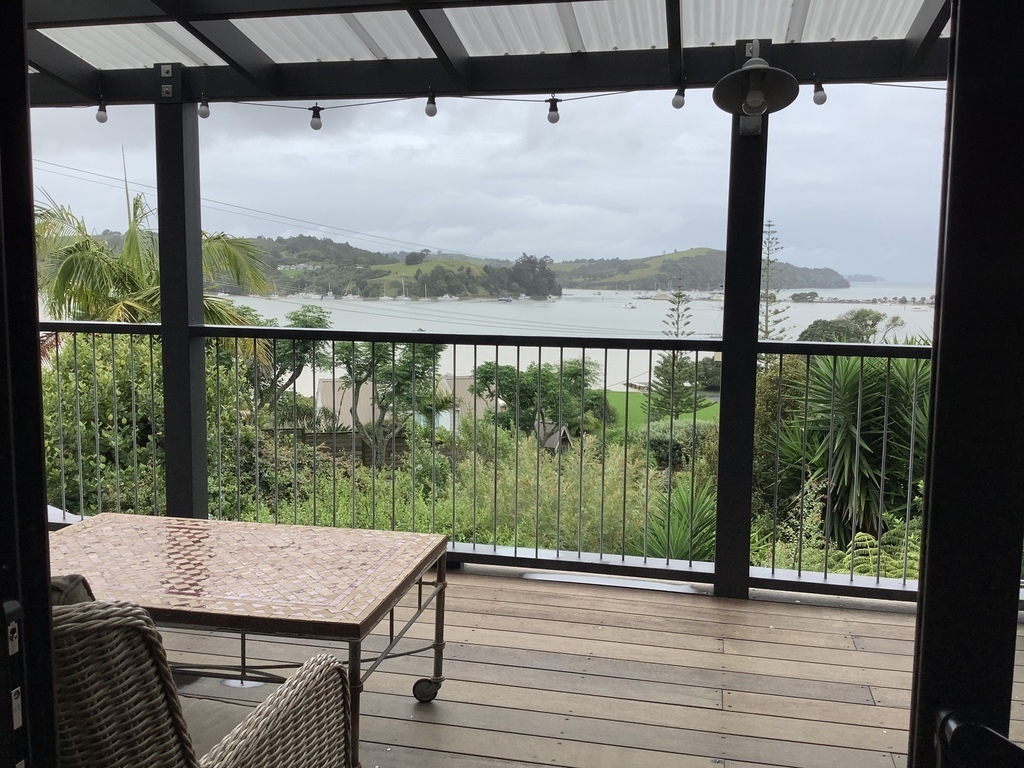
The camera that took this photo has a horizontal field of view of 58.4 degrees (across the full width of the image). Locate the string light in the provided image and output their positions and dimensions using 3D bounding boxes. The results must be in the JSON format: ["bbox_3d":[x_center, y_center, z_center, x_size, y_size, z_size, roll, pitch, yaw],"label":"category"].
[{"bbox_3d":[0.170,-1.115,3.727,0.062,0.112,0.052,2,7,13],"label":"string light"}]

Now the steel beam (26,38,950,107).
[{"bbox_3d":[-0.314,-1.297,3.886,4.300,0.140,0.090,2,7,13],"label":"steel beam"}]

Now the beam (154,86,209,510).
[{"bbox_3d":[-1.520,-0.306,4.241,0.138,2.165,0.138,2,7,13],"label":"beam"}]

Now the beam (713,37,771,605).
[{"bbox_3d":[0.924,-0.229,3.695,0.138,2.207,0.138,2,7,13],"label":"beam"}]

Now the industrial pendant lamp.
[{"bbox_3d":[0.888,-1.124,3.337,0.305,0.250,0.315,2,7,13],"label":"industrial pendant lamp"}]

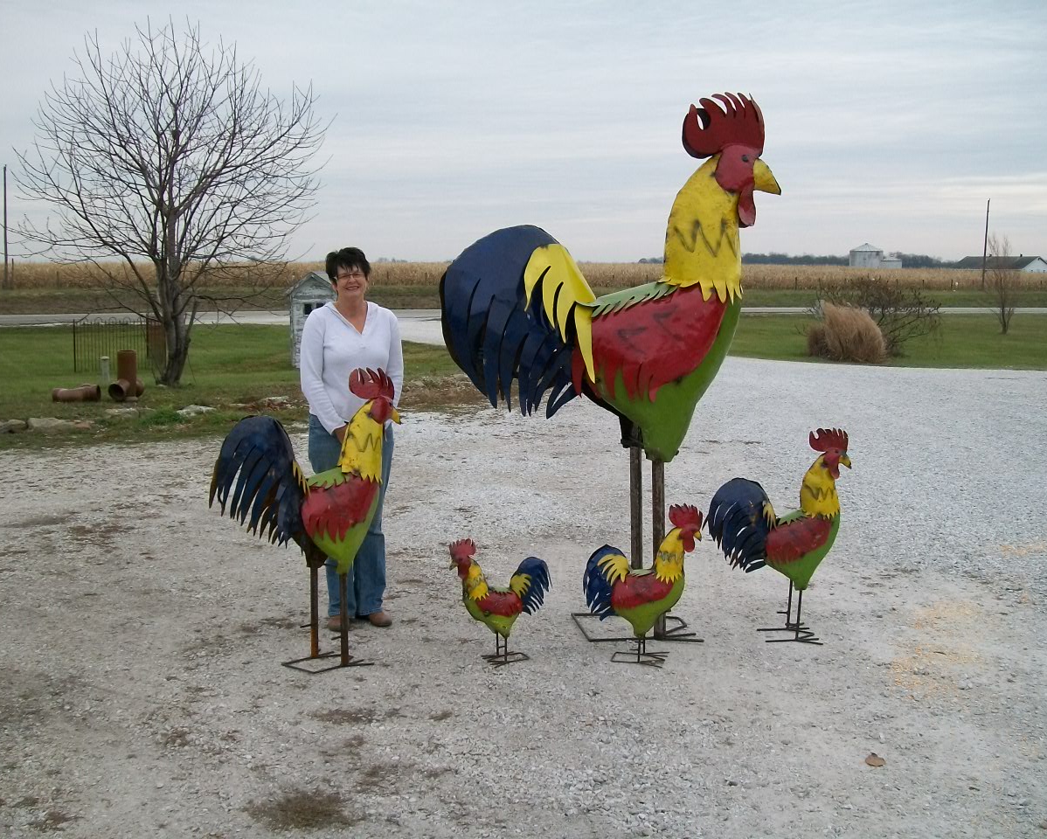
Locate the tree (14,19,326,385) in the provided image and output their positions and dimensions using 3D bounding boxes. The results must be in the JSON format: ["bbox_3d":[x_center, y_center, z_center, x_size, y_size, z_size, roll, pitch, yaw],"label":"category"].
[{"bbox_3d":[-5.013,-3.007,16.258,4.267,5.008,4.139,0,7,0],"label":"tree"}]

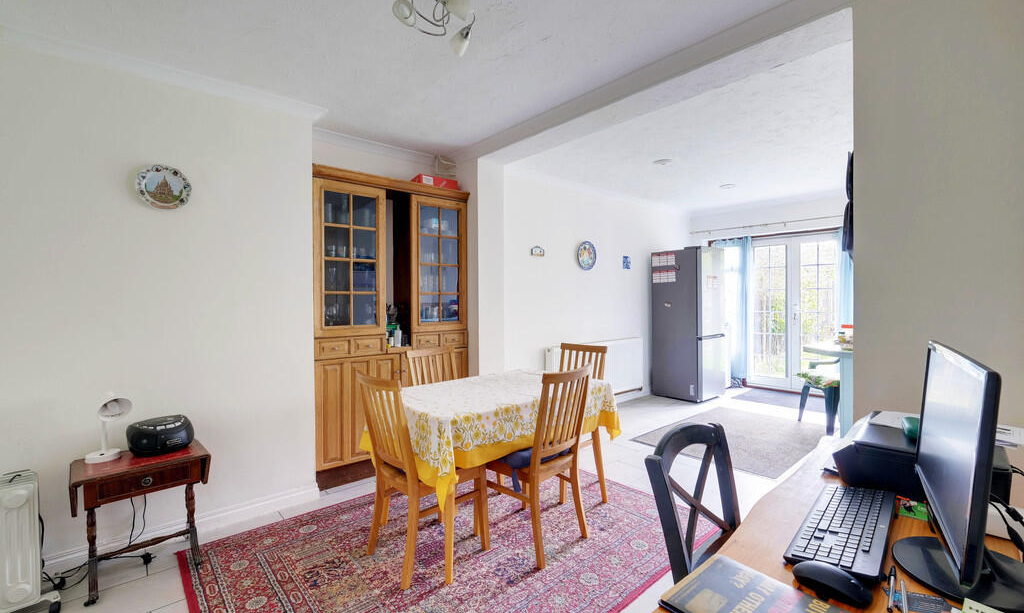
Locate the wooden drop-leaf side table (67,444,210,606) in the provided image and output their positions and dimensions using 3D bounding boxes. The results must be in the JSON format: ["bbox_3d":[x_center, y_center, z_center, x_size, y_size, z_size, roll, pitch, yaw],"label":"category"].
[{"bbox_3d":[-1.670,0.960,1.933,0.330,0.534,0.460,1,1,43],"label":"wooden drop-leaf side table"}]

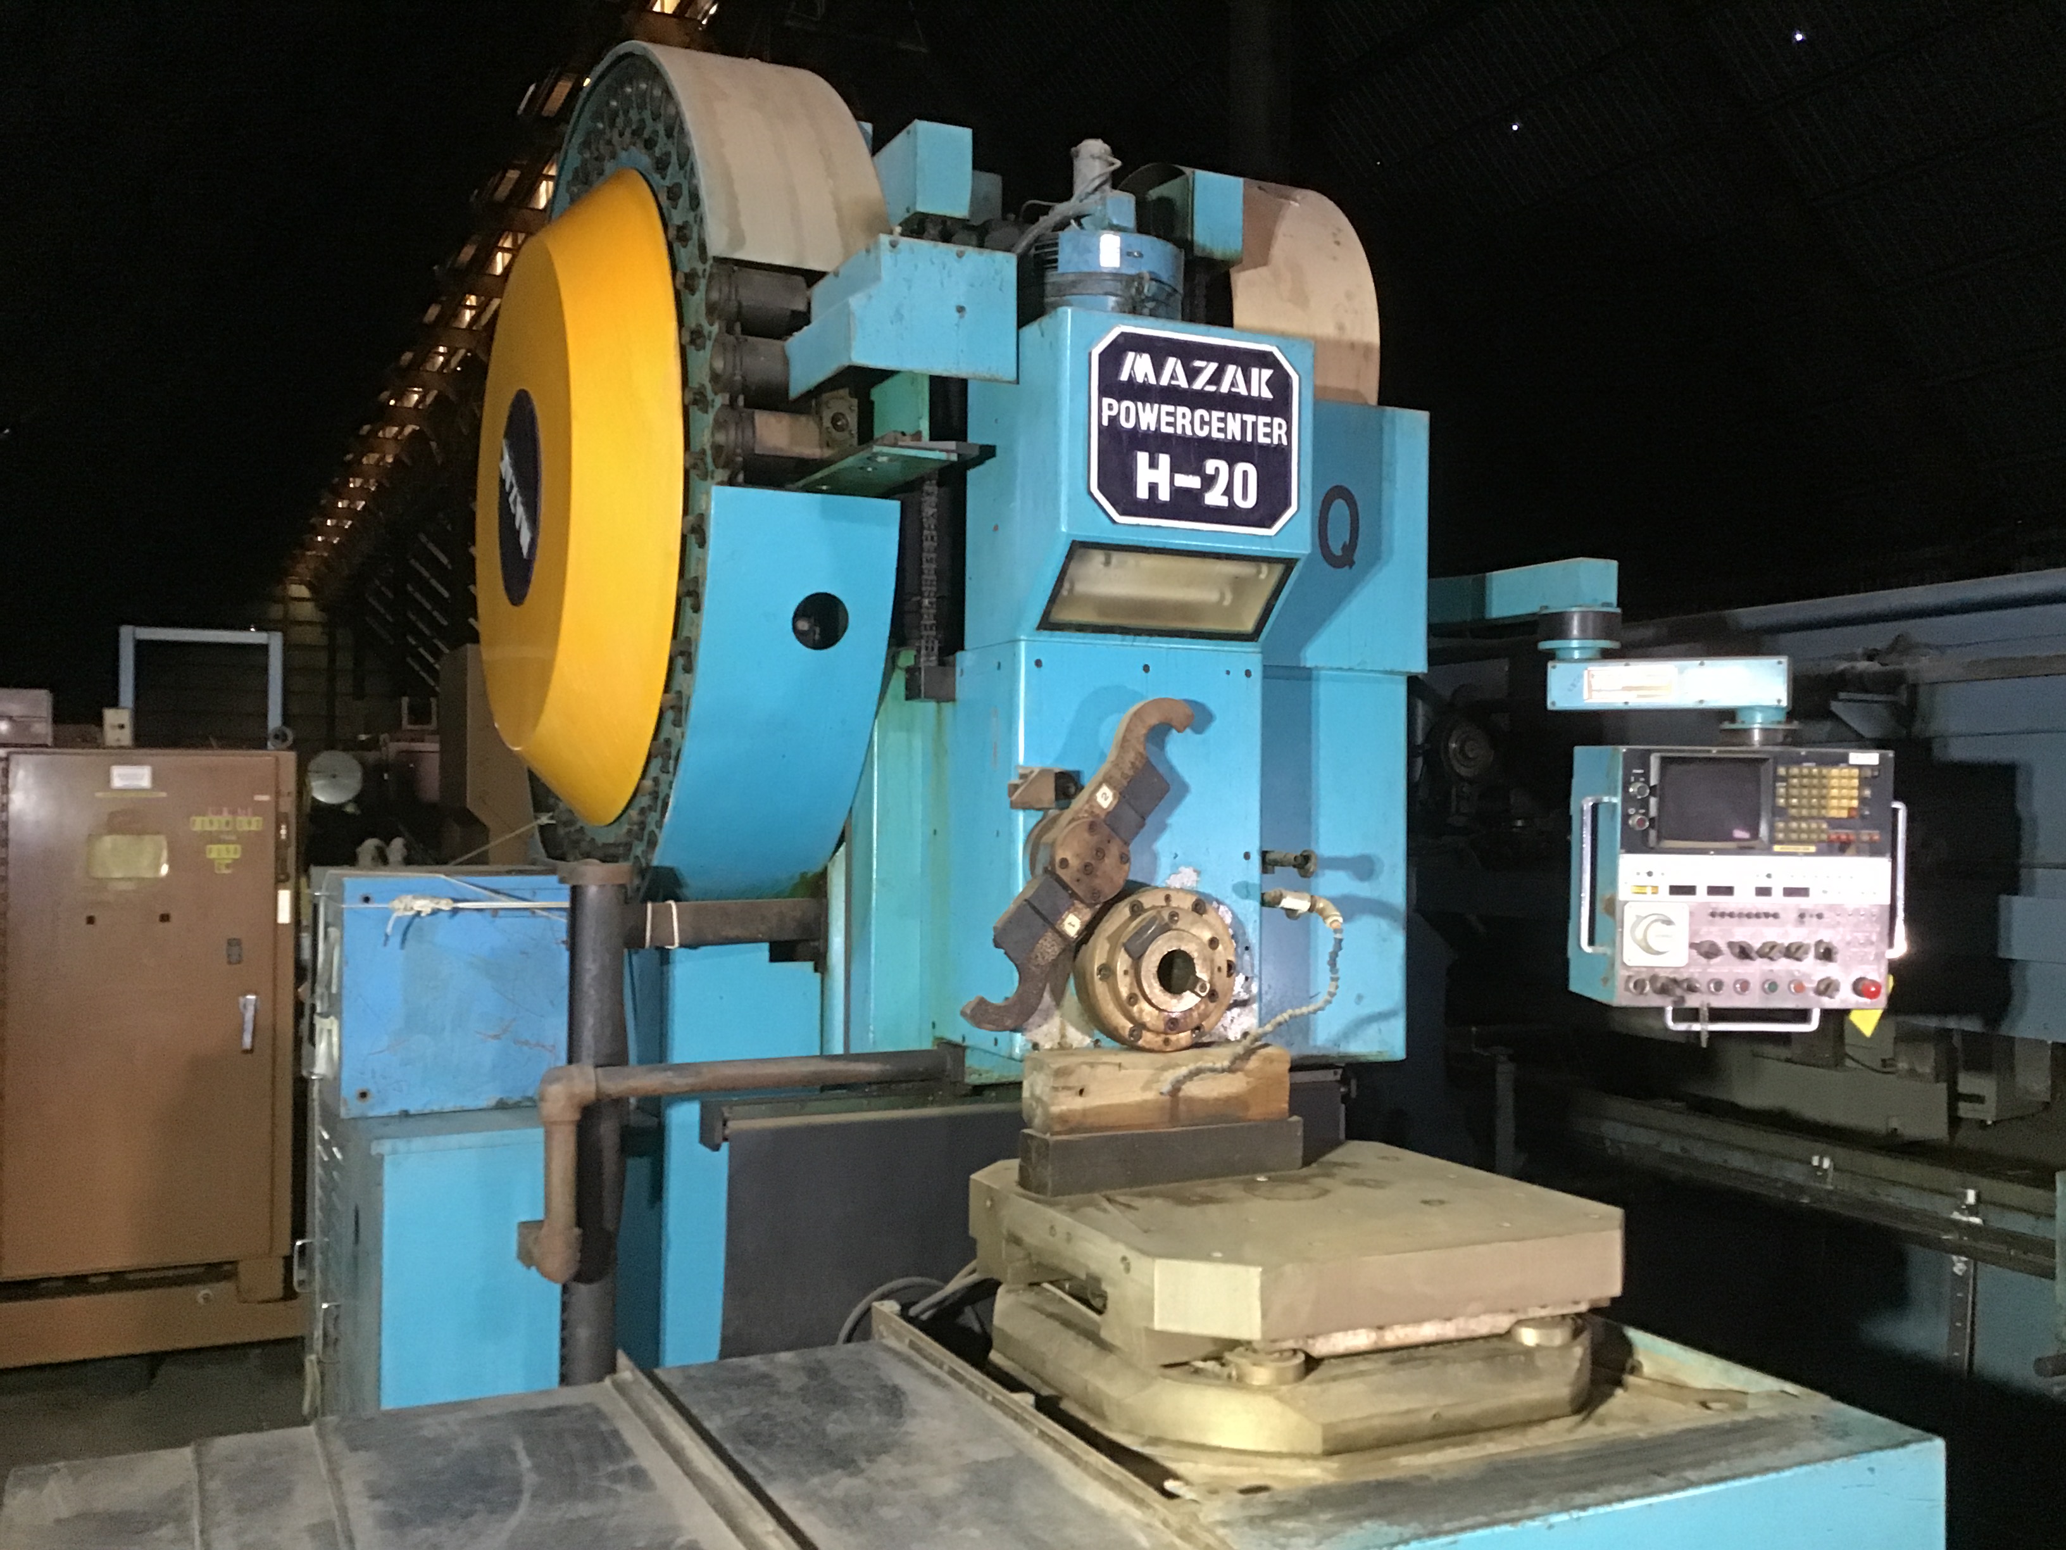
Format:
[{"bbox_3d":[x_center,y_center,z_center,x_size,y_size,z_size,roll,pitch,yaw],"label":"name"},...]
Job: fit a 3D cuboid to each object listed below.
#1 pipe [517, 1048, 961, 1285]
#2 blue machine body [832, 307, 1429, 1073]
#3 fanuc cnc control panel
[{"bbox_3d":[-0.457,0.606,2.955,0.700,0.330,0.150,1,-2,-26],"label":"pipe"},{"bbox_3d":[0.325,-0.080,3.413,1.090,1.190,0.950,1,-2,-26],"label":"blue machine body"},{"bbox_3d":[1.328,0.197,3.535,0.560,0.490,0.240,1,1,-3],"label":"fanuc cnc control panel"}]

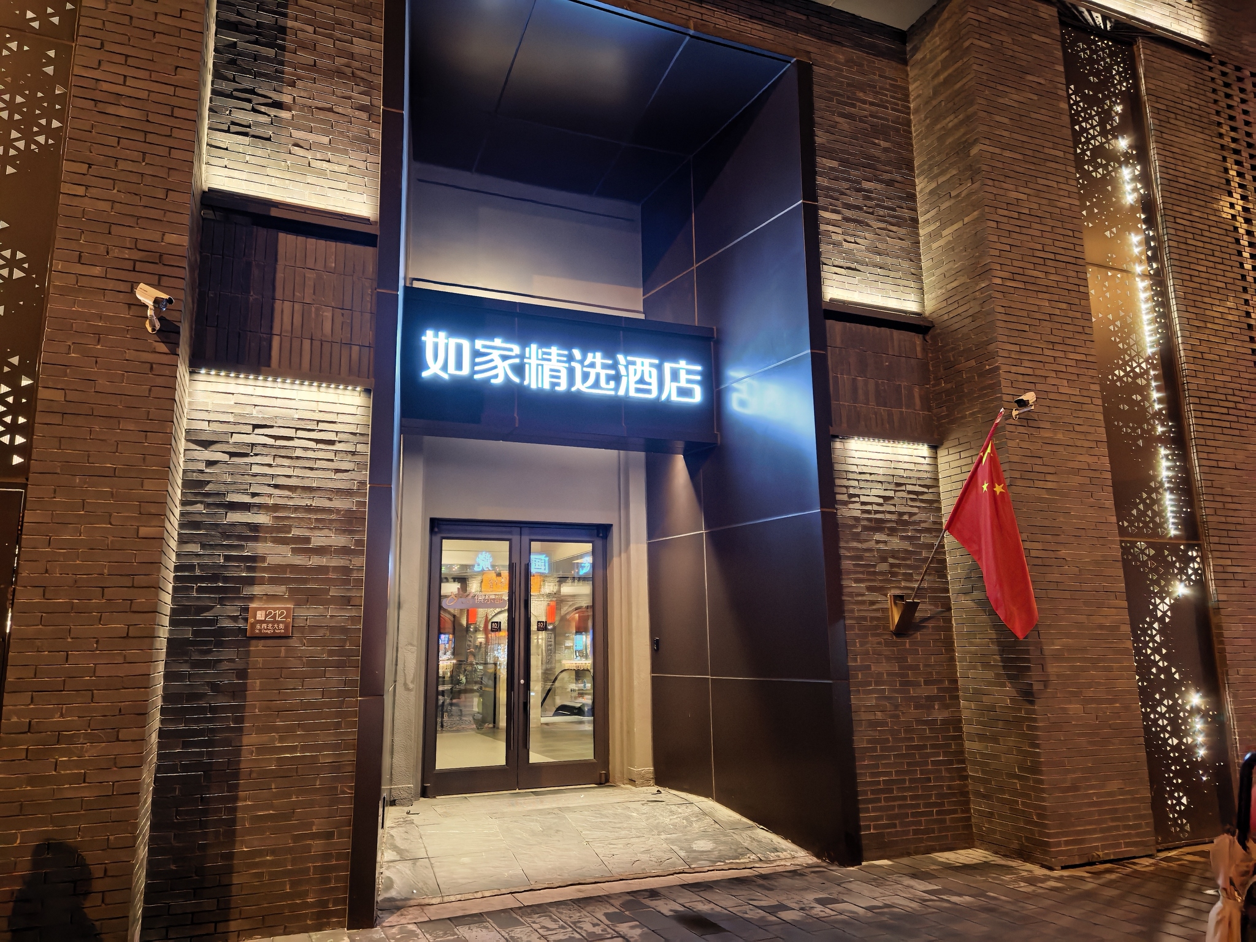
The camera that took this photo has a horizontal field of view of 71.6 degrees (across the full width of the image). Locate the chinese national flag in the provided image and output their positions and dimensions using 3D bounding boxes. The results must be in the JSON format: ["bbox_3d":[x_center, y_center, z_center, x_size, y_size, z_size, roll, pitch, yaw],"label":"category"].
[{"bbox_3d":[2.619,0.446,6.410,0.270,1.579,0.783,4,-12,-23],"label":"chinese national flag"}]

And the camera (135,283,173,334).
[{"bbox_3d":[-2.446,-0.859,4.515,0.280,0.250,0.170,8,-8,20],"label":"camera"}]

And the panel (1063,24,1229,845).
[{"bbox_3d":[4.573,-0.658,7.800,1.080,7.425,0.050,4,-12,-23],"label":"panel"}]

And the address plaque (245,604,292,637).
[{"bbox_3d":[-2.154,0.904,5.247,0.244,0.189,0.020,4,-12,-23],"label":"address plaque"}]

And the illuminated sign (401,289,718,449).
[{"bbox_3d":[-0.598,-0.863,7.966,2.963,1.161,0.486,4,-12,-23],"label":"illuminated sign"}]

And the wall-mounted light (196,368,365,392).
[{"bbox_3d":[-2.175,-0.571,5.498,0.972,0.030,0.030,4,-12,-23],"label":"wall-mounted light"}]

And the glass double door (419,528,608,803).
[{"bbox_3d":[-1.052,1.800,8.506,1.829,2.538,0.100,4,-12,-23],"label":"glass double door"}]

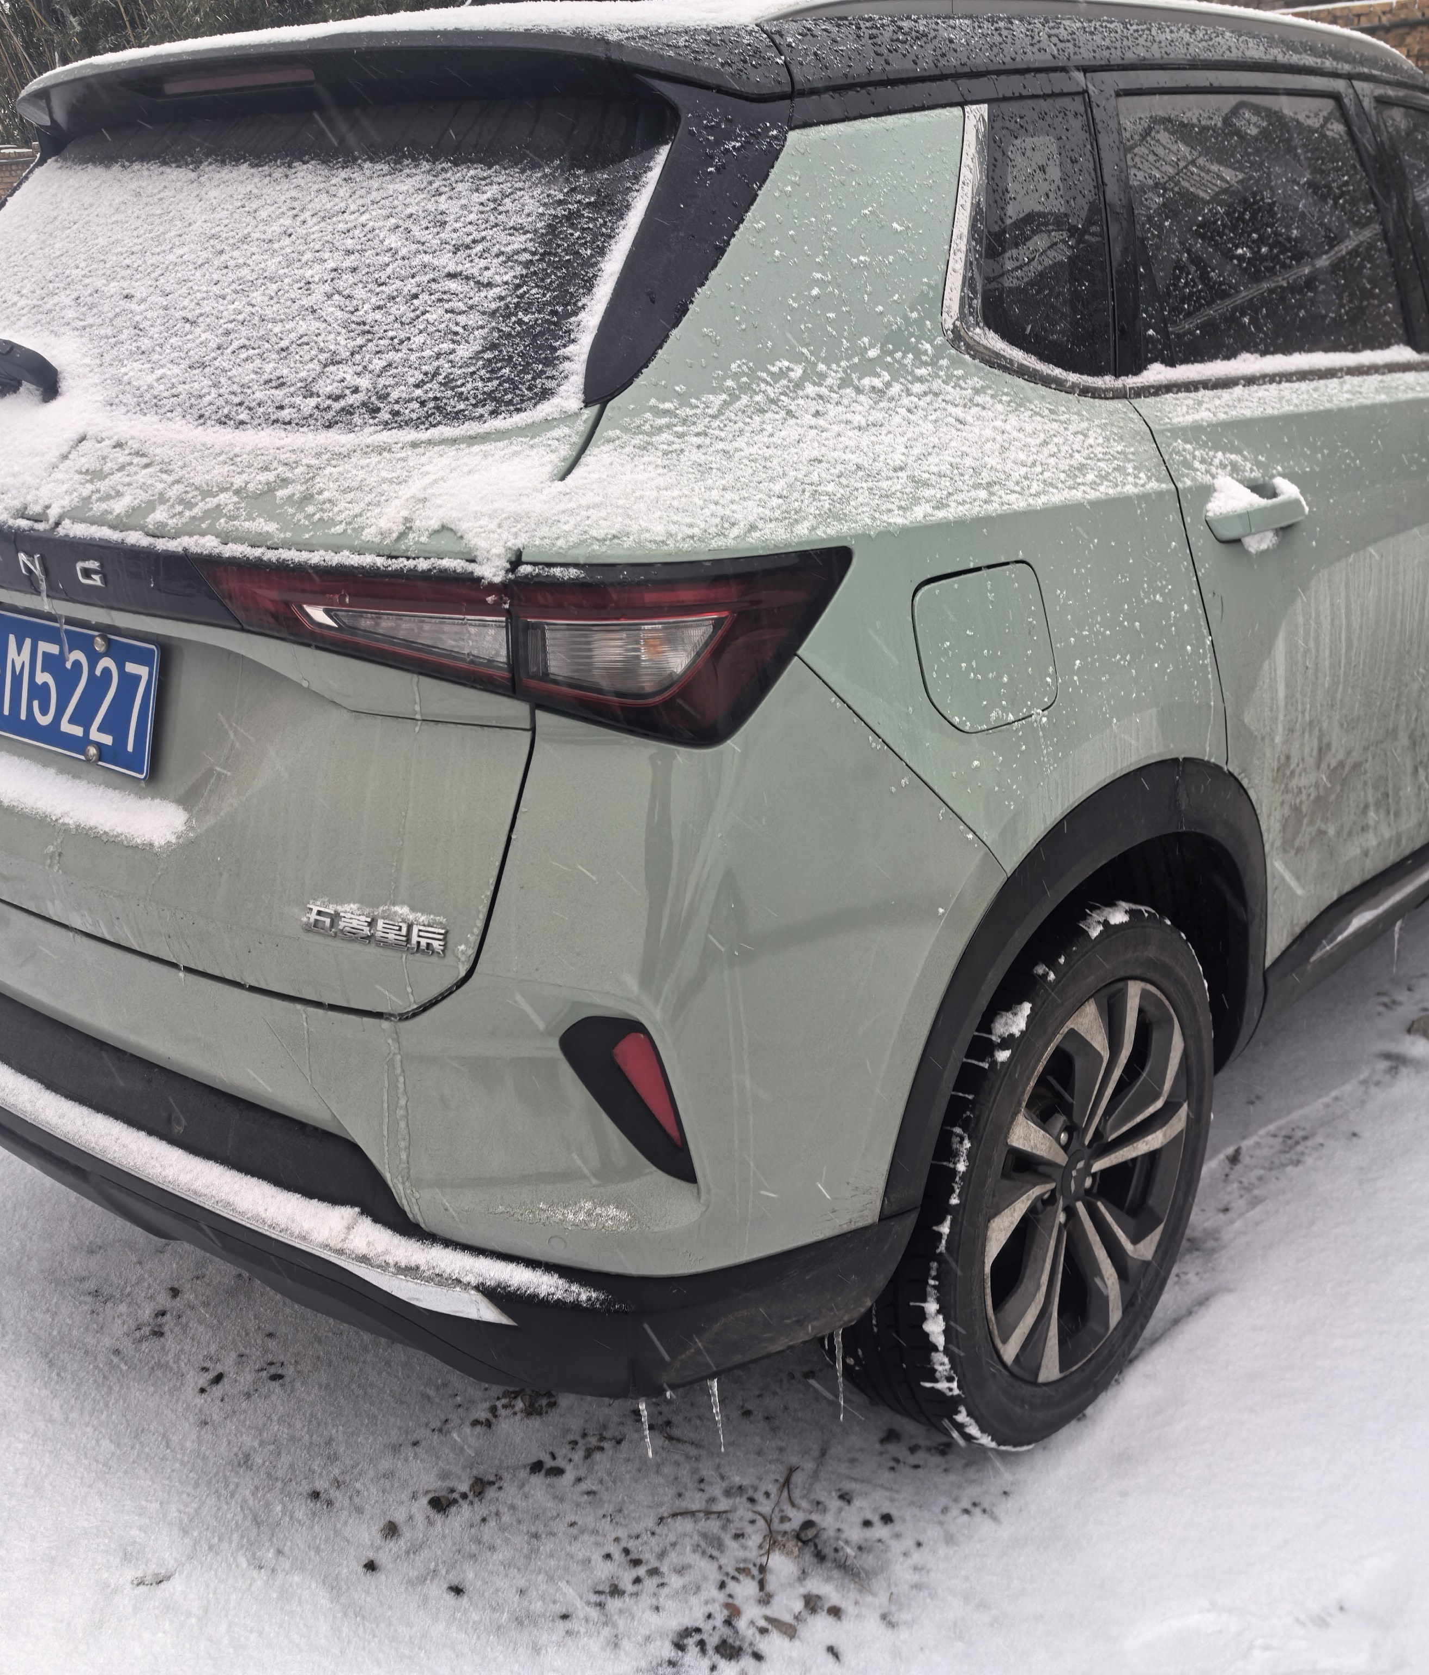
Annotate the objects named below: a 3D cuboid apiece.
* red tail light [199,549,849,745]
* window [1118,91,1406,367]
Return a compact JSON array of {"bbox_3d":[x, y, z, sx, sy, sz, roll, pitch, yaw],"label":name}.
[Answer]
[{"bbox_3d":[-0.203,-0.189,1.579,0.623,0.172,0.198,8,21,24],"label":"red tail light"},{"bbox_3d":[0.675,-0.749,2.133,0.040,0.335,0.770,-12,7,44],"label":"window"}]

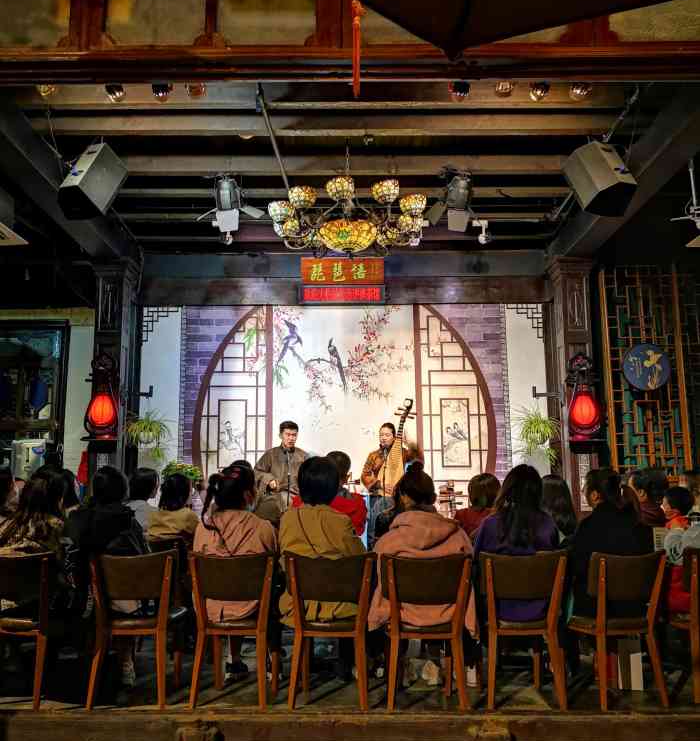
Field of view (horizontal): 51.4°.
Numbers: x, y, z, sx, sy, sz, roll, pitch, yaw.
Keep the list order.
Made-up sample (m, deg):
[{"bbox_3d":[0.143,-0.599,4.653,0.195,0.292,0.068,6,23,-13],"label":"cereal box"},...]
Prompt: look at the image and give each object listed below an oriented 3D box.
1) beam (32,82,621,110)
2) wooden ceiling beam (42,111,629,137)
[{"bbox_3d":[-0.134,-1.797,4.789,4.180,0.130,0.086,0,-9,0],"label":"beam"},{"bbox_3d":[-0.135,-1.740,5.143,4.220,0.130,0.091,0,-9,0],"label":"wooden ceiling beam"}]

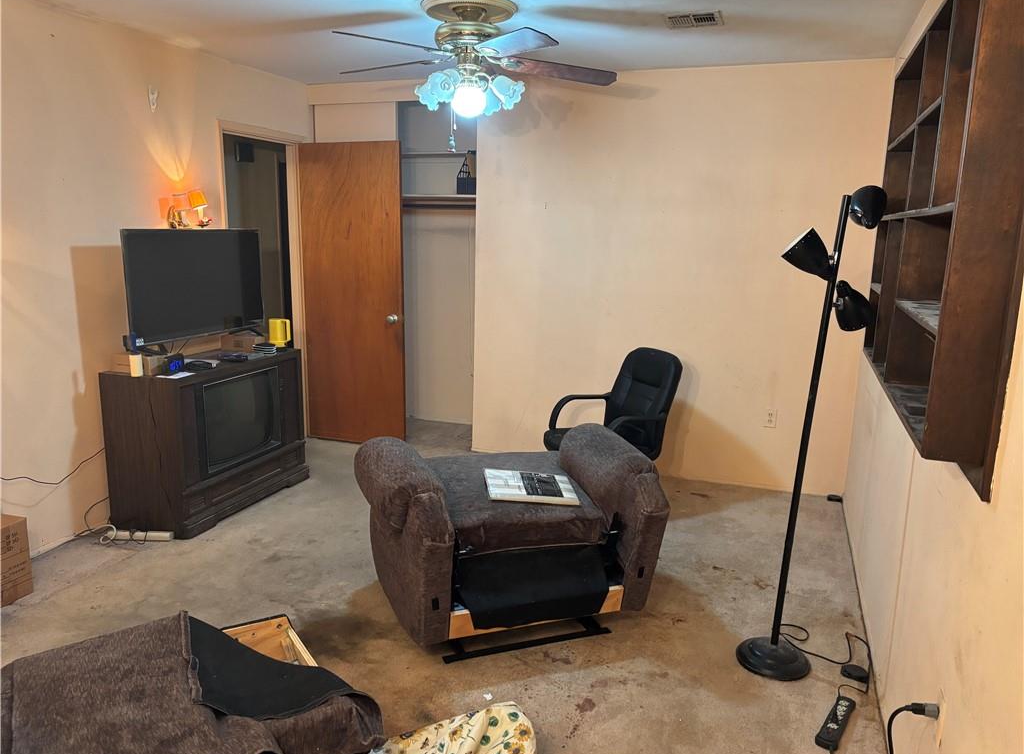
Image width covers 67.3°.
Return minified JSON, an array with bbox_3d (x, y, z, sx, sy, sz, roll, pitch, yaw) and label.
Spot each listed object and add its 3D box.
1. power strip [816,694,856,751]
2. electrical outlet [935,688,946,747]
[{"bbox_3d":[1.010,1.075,2.388,0.060,0.036,0.255,9,13,35],"label":"power strip"},{"bbox_3d":[0.939,0.750,1.698,0.014,0.115,0.072,5,12,19],"label":"electrical outlet"}]

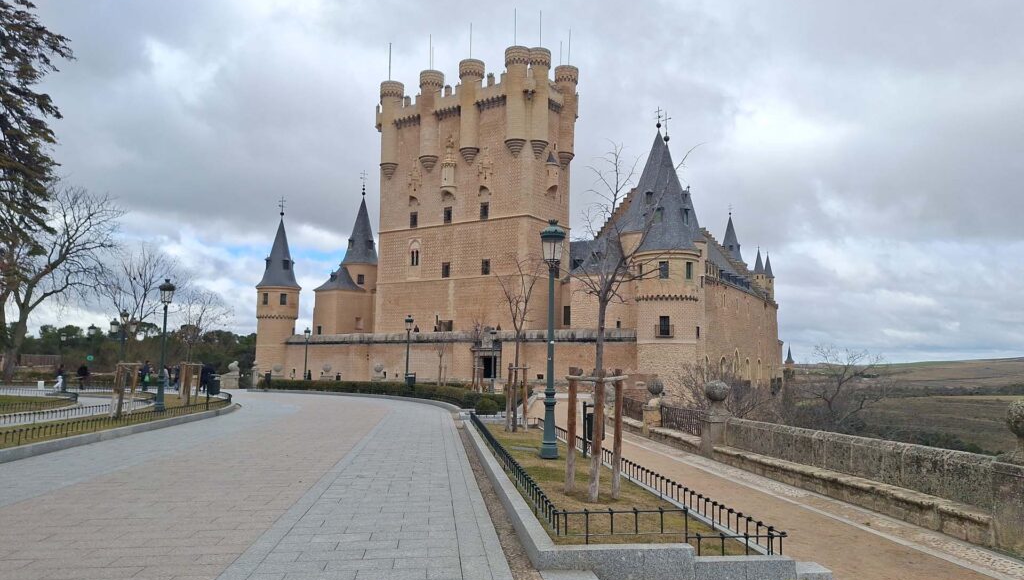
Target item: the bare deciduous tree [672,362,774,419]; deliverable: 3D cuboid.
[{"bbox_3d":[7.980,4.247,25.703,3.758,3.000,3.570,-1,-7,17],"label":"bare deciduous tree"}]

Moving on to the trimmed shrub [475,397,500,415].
[{"bbox_3d":[-0.837,3.922,23.008,0.850,0.640,0.850,1,-6,-2],"label":"trimmed shrub"}]

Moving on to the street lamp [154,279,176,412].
[{"bbox_3d":[-11.490,1.830,22.461,0.460,4.400,0.460,4,-7,-27],"label":"street lamp"}]

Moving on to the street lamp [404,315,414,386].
[{"bbox_3d":[-5.433,3.489,35.501,0.460,4.400,0.460,2,-6,-9],"label":"street lamp"}]

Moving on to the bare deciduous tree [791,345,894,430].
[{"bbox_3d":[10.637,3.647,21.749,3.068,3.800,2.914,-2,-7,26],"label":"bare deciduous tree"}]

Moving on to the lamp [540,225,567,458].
[{"bbox_3d":[0.734,0.863,12.625,0.460,4.400,0.460,0,-6,3],"label":"lamp"}]

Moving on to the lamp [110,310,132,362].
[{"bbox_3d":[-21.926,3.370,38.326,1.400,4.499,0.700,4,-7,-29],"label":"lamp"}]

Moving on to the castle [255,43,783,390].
[{"bbox_3d":[8.164,-5.684,108.724,63.352,41.213,70.000,-3,-7,33],"label":"castle"}]

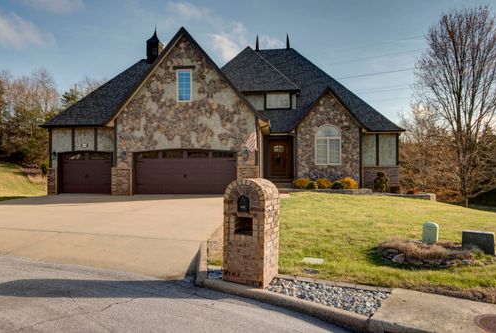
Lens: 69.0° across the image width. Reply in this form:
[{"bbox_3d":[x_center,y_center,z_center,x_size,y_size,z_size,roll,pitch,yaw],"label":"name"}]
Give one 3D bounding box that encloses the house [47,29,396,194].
[{"bbox_3d":[-0.300,-3.500,22.700,18.000,9.800,12.800,0,0,5],"label":"house"}]

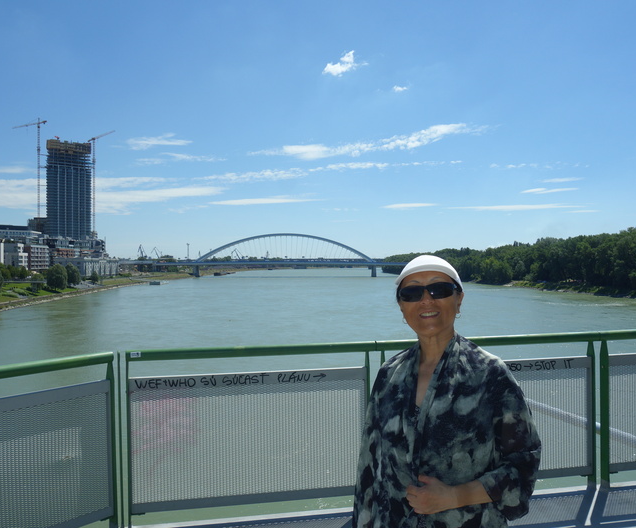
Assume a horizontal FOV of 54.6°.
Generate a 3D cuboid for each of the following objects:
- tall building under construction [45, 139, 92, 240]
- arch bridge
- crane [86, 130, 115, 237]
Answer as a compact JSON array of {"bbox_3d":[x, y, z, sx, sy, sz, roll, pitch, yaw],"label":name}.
[{"bbox_3d":[-287.000,-64.000,711.000,48.000,147.000,31.000,0,0,-28],"label":"tall building under construction"},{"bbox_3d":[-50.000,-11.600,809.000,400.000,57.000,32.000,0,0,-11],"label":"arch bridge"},{"bbox_3d":[-248.000,-69.000,705.000,4.000,155.000,75.000,0,0,-41],"label":"crane"}]

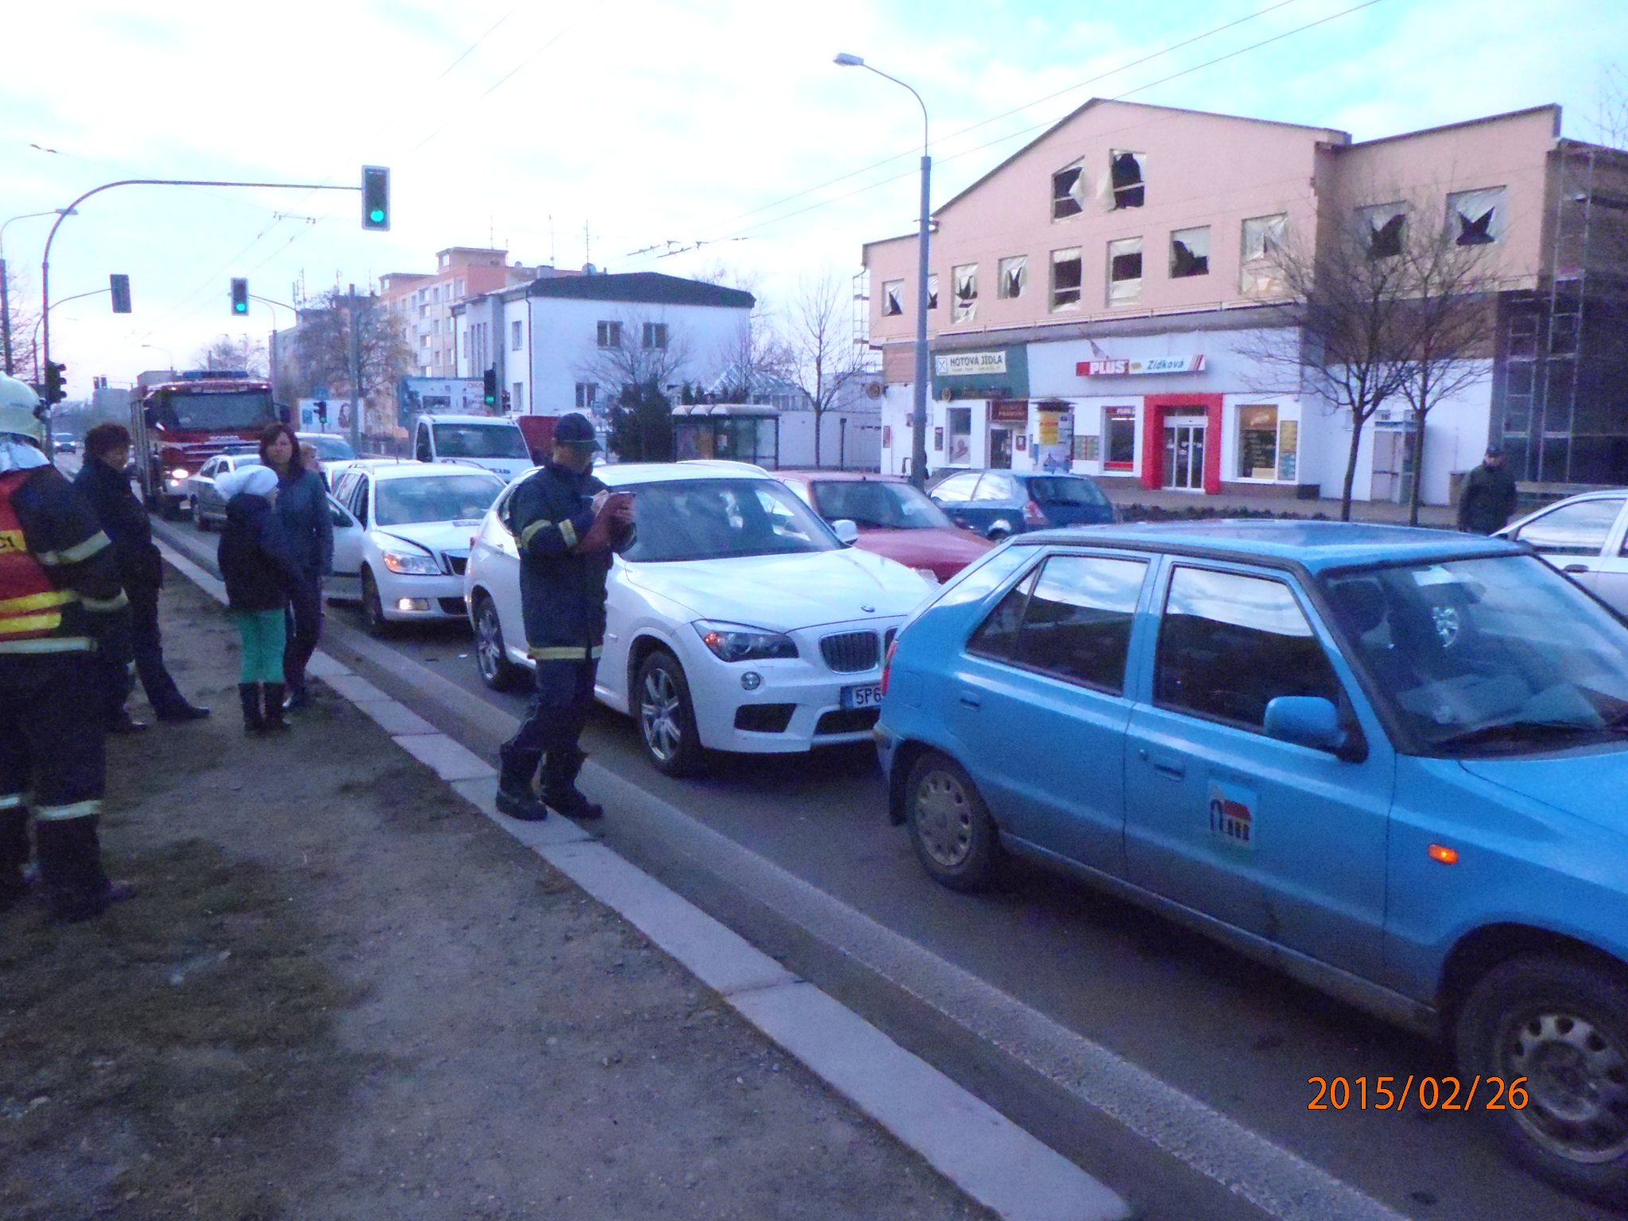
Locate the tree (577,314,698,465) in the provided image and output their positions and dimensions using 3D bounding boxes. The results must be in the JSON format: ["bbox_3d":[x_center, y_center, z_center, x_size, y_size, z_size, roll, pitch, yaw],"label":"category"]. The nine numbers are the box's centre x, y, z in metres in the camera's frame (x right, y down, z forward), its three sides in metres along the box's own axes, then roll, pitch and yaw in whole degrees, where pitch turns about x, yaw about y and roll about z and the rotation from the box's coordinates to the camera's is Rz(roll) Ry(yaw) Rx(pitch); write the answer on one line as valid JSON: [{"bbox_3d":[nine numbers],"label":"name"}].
[{"bbox_3d":[-7.534,-9.024,55.443,4.900,7.030,4.900,0,7,0],"label":"tree"}]

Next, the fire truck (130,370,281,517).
[{"bbox_3d":[-15.531,-4.204,33.197,2.500,3.200,8.000,-4,8,-30],"label":"fire truck"}]

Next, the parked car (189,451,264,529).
[{"bbox_3d":[-10.765,-2.340,25.622,1.780,1.460,4.500,-5,9,-37],"label":"parked car"}]

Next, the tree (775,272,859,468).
[{"bbox_3d":[0.107,-9.455,53.532,3.500,8.440,3.500,0,7,0],"label":"tree"}]

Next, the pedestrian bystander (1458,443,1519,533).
[{"bbox_3d":[8.008,-1.088,15.689,0.640,1.720,0.360,5,9,31],"label":"pedestrian bystander"}]

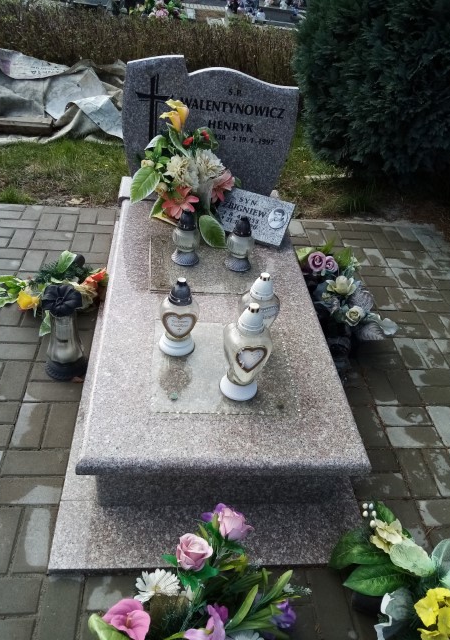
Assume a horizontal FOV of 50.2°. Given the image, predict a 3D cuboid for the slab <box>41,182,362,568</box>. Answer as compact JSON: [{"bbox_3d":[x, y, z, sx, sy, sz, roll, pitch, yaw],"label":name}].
[{"bbox_3d":[-0.074,-0.026,2.001,0.933,0.336,1.907,2,41,-7],"label":"slab"}]

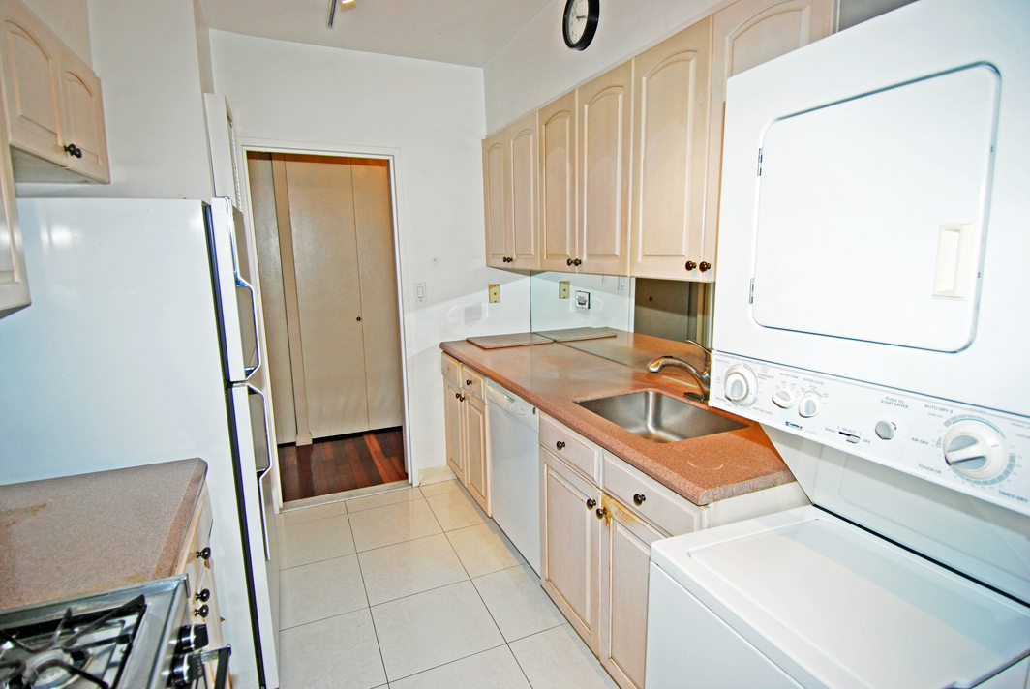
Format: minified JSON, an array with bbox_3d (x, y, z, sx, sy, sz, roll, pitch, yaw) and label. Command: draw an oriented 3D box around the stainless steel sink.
[{"bbox_3d":[0.500,0.330,1.849,0.392,0.178,0.513,-5,11,-23],"label":"stainless steel sink"}]

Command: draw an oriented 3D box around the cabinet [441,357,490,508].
[{"bbox_3d":[-0.001,0.478,3.110,0.645,0.812,0.759,-5,11,-23],"label":"cabinet"}]

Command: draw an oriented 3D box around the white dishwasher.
[{"bbox_3d":[0.278,0.587,2.492,0.608,0.817,0.615,-5,11,-23],"label":"white dishwasher"}]

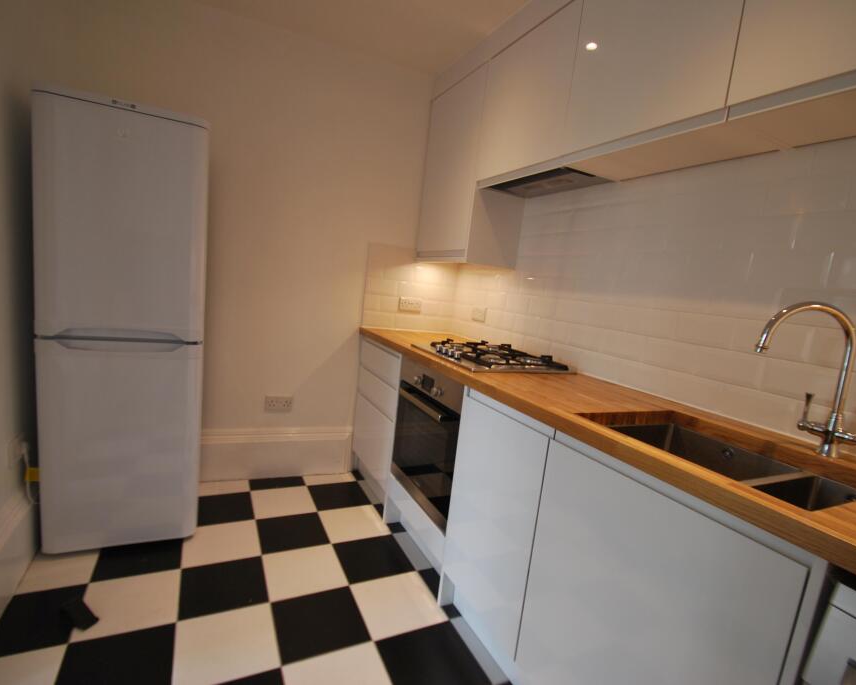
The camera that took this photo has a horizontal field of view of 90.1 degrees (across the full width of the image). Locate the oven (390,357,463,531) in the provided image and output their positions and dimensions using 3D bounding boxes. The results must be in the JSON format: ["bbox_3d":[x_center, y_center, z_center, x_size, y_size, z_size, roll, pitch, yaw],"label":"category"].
[{"bbox_3d":[0.201,0.425,1.998,0.560,0.593,0.580,3,8,-28],"label":"oven"}]

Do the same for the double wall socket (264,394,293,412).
[{"bbox_3d":[-0.881,0.368,2.530,0.146,0.088,0.012,3,8,-28],"label":"double wall socket"}]

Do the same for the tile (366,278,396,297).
[{"bbox_3d":[-0.287,-0.341,2.674,0.198,0.100,0.008,3,8,-28],"label":"tile"}]

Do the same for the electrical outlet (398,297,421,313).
[{"bbox_3d":[-0.110,-0.232,2.784,0.146,0.086,0.012,3,8,-28],"label":"electrical outlet"}]

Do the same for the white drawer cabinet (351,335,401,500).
[{"bbox_3d":[-0.058,0.400,2.534,0.570,0.750,0.598,3,8,-28],"label":"white drawer cabinet"}]

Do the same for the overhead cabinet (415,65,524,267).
[{"bbox_3d":[0.253,-0.949,2.504,0.315,0.993,0.590,3,8,-28],"label":"overhead cabinet"}]

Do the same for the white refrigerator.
[{"bbox_3d":[-1.322,-0.039,1.918,0.545,1.761,0.575,3,8,-28],"label":"white refrigerator"}]

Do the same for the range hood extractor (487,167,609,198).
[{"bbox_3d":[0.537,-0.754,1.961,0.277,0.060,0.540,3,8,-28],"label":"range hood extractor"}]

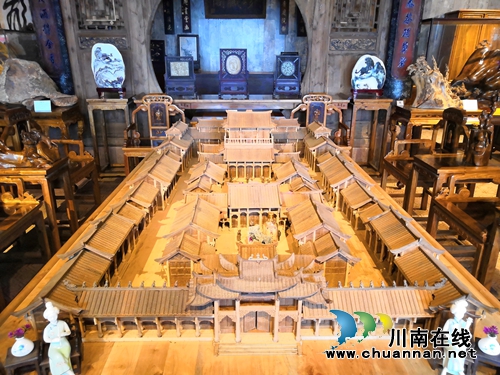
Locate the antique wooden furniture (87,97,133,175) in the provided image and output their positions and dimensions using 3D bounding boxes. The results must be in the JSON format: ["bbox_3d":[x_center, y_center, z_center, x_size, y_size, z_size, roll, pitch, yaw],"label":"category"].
[{"bbox_3d":[-1.670,-0.628,4.888,0.480,0.940,0.480,-1,18,-3],"label":"antique wooden furniture"}]

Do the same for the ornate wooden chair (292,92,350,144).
[{"bbox_3d":[0.780,-0.535,4.477,0.650,1.020,0.580,-1,18,-3],"label":"ornate wooden chair"}]

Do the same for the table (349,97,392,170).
[{"bbox_3d":[1.460,-0.672,5.021,0.480,0.940,0.480,-1,18,-3],"label":"table"}]

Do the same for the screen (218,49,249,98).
[{"bbox_3d":[-0.205,-1.356,4.691,0.360,0.585,0.180,-1,18,-3],"label":"screen"}]

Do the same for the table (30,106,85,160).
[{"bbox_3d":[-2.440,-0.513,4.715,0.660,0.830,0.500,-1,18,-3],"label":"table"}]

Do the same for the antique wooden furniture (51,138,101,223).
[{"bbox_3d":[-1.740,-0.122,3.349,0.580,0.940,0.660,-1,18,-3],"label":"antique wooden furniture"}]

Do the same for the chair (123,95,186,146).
[{"bbox_3d":[-1.030,-0.498,4.363,0.650,1.020,0.580,-1,18,-3],"label":"chair"}]

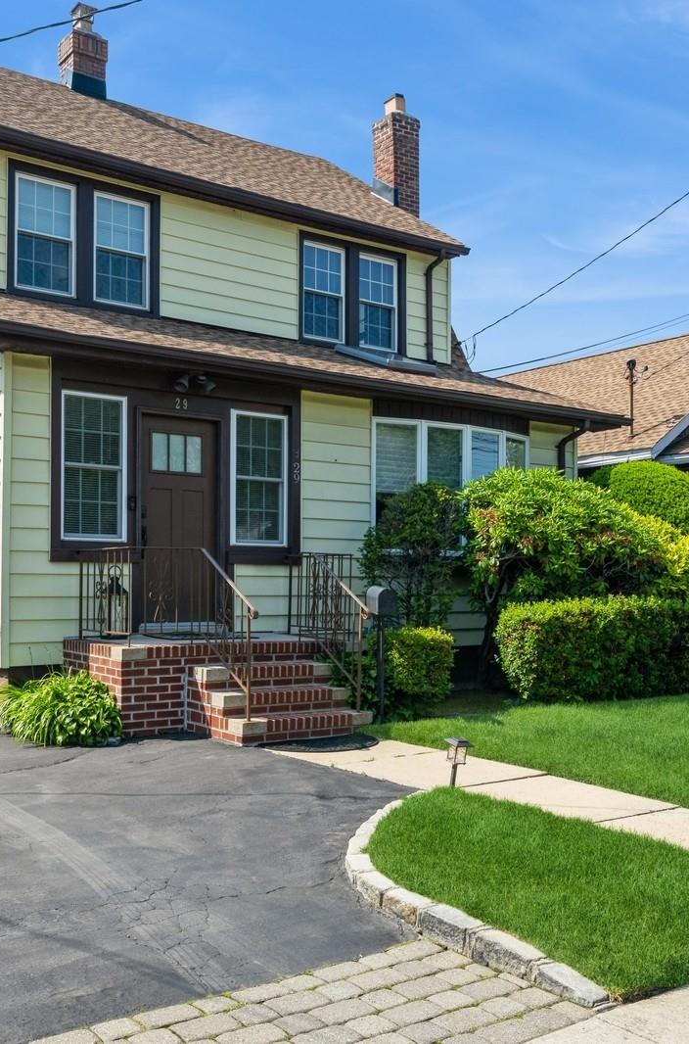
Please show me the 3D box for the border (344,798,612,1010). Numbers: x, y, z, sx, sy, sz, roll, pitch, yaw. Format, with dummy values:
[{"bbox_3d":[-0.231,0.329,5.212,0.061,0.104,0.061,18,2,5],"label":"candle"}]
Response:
[{"bbox_3d":[0.349,1.632,4.821,0.680,0.210,2.950,0,-4,-7],"label":"border"}]

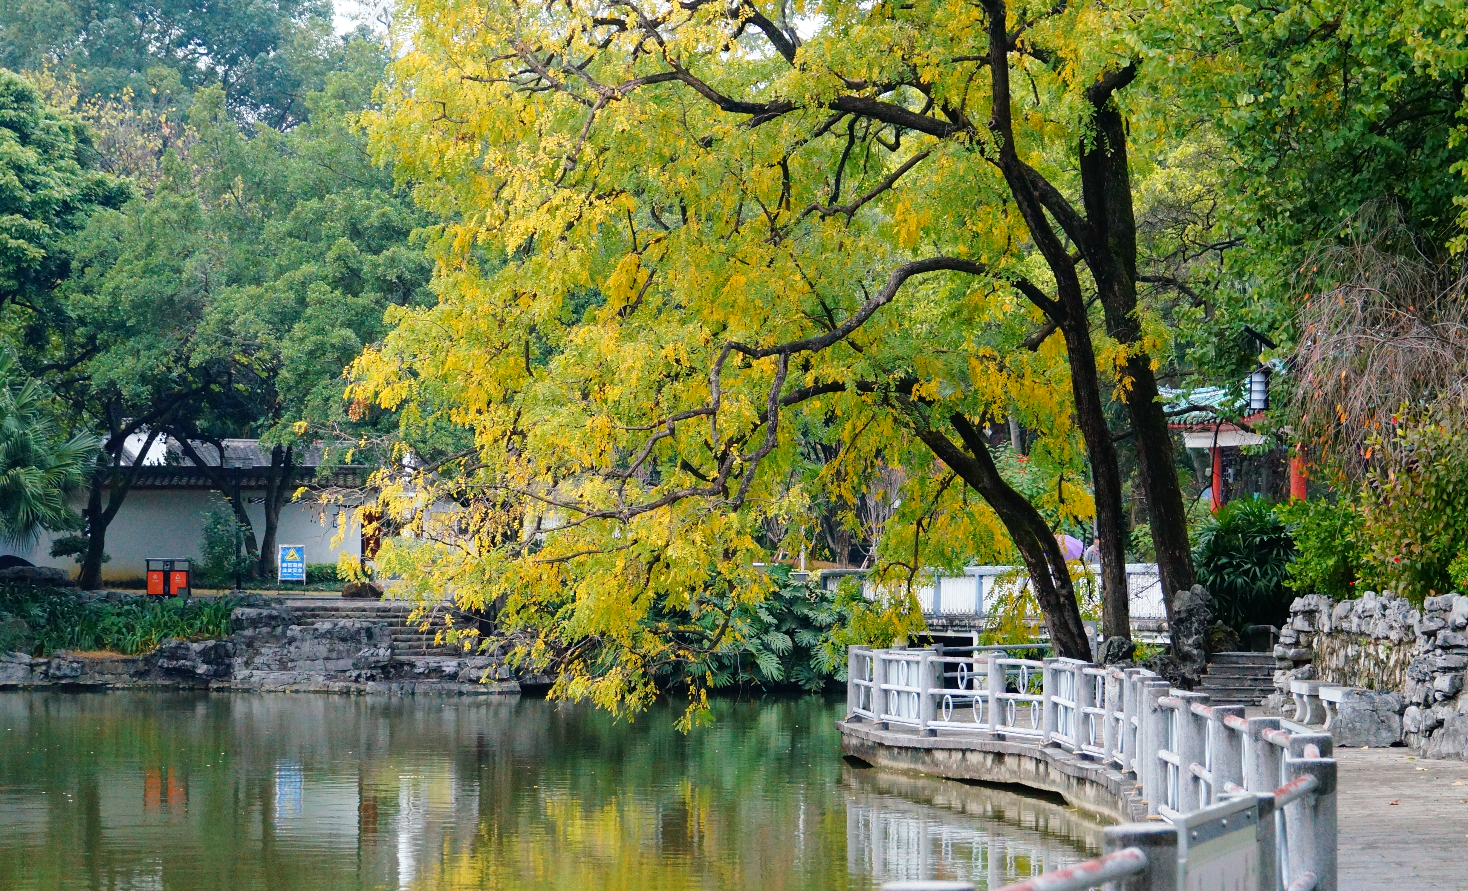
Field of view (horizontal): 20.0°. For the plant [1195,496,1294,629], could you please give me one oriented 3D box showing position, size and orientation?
[{"bbox_3d":[7.967,1.931,64.800,1.750,2.200,1.700,0,-2,0],"label":"plant"}]

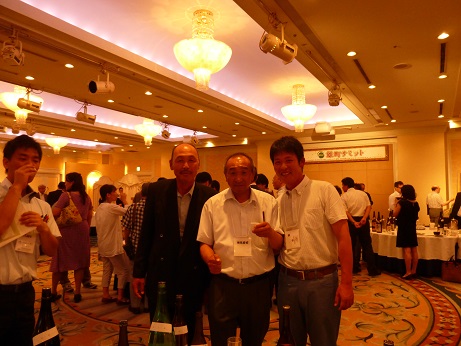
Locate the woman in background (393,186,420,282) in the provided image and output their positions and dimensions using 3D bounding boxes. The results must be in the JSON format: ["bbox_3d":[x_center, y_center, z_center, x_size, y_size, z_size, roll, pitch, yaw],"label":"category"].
[{"bbox_3d":[3.025,0.982,5.652,0.430,1.560,0.350,0,-3,-2],"label":"woman in background"}]

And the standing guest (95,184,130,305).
[{"bbox_3d":[-1.517,0.904,4.300,0.460,1.530,0.440,3,-4,-30],"label":"standing guest"}]

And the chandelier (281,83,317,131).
[{"bbox_3d":[1.656,-1.559,8.049,0.860,1.130,0.860,-2,-4,32],"label":"chandelier"}]

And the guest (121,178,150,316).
[{"bbox_3d":[-1.062,0.872,4.020,0.500,1.570,0.400,-1,-4,23],"label":"guest"}]

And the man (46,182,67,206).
[{"bbox_3d":[-3.390,0.973,6.700,0.520,1.650,0.380,-1,-4,23],"label":"man"}]

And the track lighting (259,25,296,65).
[{"bbox_3d":[0.538,-1.444,3.771,0.410,0.370,0.240,2,-4,-28],"label":"track lighting"}]

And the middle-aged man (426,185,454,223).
[{"bbox_3d":[6.040,1.261,9.600,0.550,1.700,0.600,4,-5,-45],"label":"middle-aged man"}]

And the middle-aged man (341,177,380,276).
[{"bbox_3d":[2.299,0.929,5.856,0.520,1.690,0.420,0,-3,8],"label":"middle-aged man"}]

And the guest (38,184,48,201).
[{"bbox_3d":[-5.396,1.160,9.549,0.480,1.660,0.320,3,-4,-39],"label":"guest"}]

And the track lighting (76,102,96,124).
[{"bbox_3d":[-3.162,-1.291,7.288,0.410,0.420,0.240,3,-4,-40],"label":"track lighting"}]

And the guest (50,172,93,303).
[{"bbox_3d":[-2.138,0.852,4.458,0.480,1.680,0.400,3,-5,-45],"label":"guest"}]

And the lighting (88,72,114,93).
[{"bbox_3d":[-2.232,-1.561,5.777,0.250,0.320,0.400,-2,-4,34],"label":"lighting"}]

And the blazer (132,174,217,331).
[{"bbox_3d":[-0.336,0.477,2.050,0.540,0.860,0.310,2,-4,-12],"label":"blazer"}]

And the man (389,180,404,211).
[{"bbox_3d":[3.683,1.071,7.300,0.400,1.720,0.480,-1,-4,27],"label":"man"}]

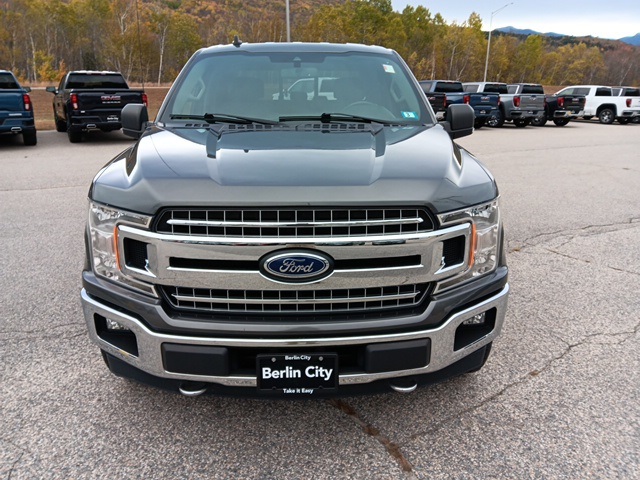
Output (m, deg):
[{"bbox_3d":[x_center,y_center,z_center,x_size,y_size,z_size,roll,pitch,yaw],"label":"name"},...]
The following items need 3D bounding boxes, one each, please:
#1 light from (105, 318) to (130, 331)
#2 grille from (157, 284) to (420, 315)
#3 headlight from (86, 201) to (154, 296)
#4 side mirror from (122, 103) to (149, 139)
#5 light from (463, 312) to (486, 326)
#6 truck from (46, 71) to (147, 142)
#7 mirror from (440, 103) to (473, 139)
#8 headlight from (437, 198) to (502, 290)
[{"bbox_3d":[-0.849,0.341,2.046,0.105,0.070,0.090,0,18,-2],"label":"light"},{"bbox_3d":[-0.085,0.212,1.877,1.010,0.120,0.100,0,18,-2],"label":"grille"},{"bbox_3d":[-0.820,0.017,1.966,0.400,0.360,0.350,0,18,-2],"label":"headlight"},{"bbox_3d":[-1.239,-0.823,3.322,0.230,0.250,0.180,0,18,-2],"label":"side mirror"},{"bbox_3d":[0.664,0.338,2.103,0.105,0.070,0.090,0,18,-2],"label":"light"},{"bbox_3d":[-6.953,-4.208,14.927,2.050,1.930,5.880,-10,20,-30],"label":"truck"},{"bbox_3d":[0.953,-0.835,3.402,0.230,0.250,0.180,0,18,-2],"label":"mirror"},{"bbox_3d":[0.639,0.014,2.021,0.400,0.360,0.350,0,18,-2],"label":"headlight"}]

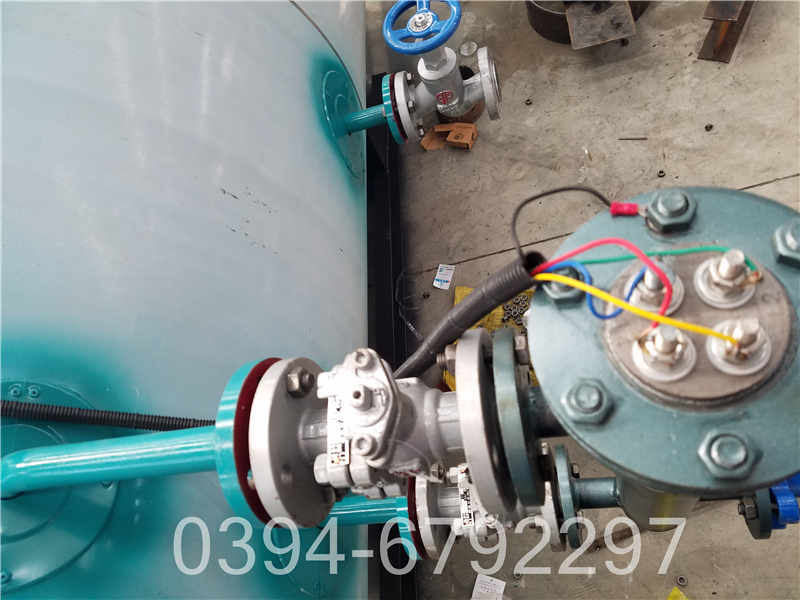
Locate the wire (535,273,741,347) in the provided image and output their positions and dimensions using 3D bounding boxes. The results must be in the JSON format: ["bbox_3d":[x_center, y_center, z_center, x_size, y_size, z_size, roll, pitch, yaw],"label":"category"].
[{"bbox_3d":[0.091,0.004,0.237,0.080,0.029,0.008,14,70,26],"label":"wire"}]

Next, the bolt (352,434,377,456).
[{"bbox_3d":[-0.020,0.083,0.342,0.011,0.009,0.011,-10,61,15],"label":"bolt"}]

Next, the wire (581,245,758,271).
[{"bbox_3d":[0.113,-0.019,0.255,0.070,0.015,0.013,-3,63,19],"label":"wire"}]

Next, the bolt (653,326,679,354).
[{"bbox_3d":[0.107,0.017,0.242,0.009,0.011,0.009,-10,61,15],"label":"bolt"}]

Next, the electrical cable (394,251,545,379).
[{"bbox_3d":[0.027,0.018,0.339,0.016,0.199,0.014,15,67,-12],"label":"electrical cable"}]

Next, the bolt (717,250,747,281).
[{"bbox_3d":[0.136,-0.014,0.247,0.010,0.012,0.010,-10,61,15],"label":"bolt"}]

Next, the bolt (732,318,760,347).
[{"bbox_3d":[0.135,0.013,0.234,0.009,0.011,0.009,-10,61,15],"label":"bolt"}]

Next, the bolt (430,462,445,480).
[{"bbox_3d":[0.044,0.199,0.696,0.017,0.018,0.018,-10,61,15],"label":"bolt"}]

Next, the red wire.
[{"bbox_3d":[0.079,-0.011,0.235,0.054,0.033,0.018,25,75,29],"label":"red wire"}]

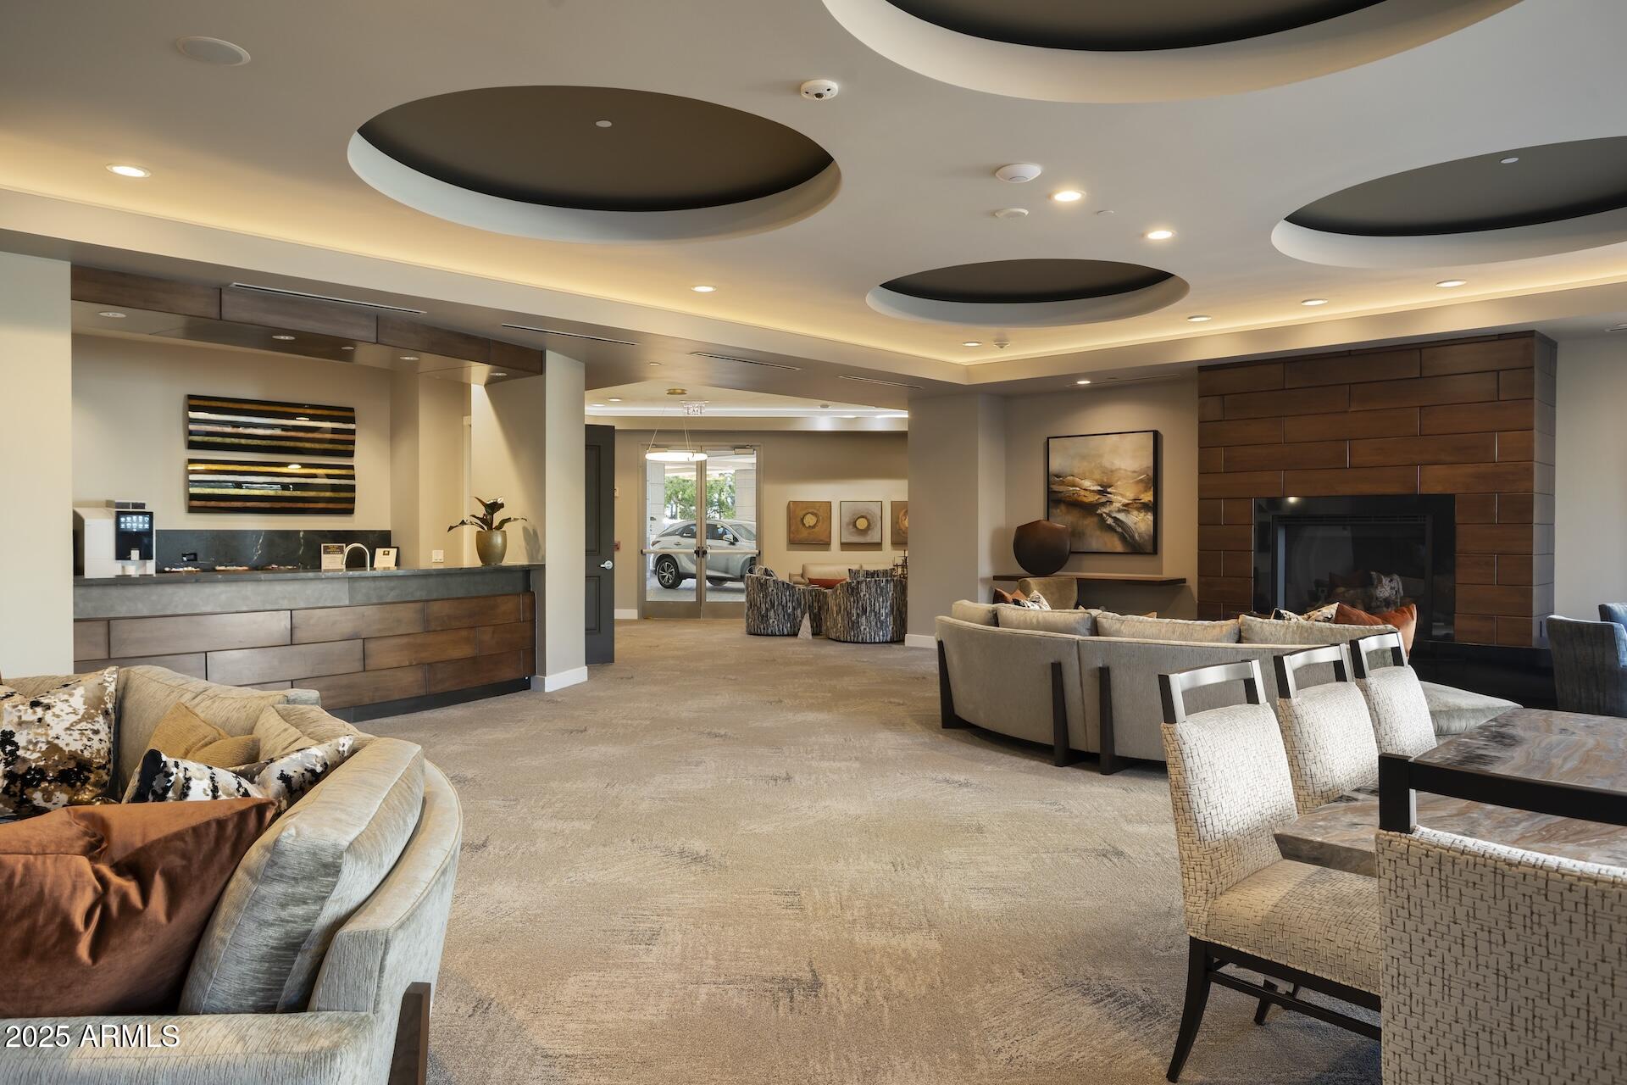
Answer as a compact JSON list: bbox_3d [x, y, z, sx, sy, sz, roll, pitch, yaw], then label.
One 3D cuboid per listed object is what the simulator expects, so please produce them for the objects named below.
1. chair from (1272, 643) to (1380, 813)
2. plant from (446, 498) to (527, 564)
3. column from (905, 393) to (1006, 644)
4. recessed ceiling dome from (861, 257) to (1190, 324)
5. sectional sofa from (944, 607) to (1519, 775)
[{"bbox_3d":[1.644,0.798,2.933,0.500,0.970,0.600,0,1,-45],"label":"chair"},{"bbox_3d":[-2.816,-0.094,9.366,0.680,0.600,0.580,0,1,0],"label":"plant"},{"bbox_3d":[1.604,-0.207,12.224,0.975,2.803,0.500,1,1,44],"label":"column"},{"bbox_3d":[1.605,-1.950,8.178,2.363,0.210,2.363,0,1,0],"label":"recessed ceiling dome"},{"bbox_3d":[2.240,0.831,6.374,3.267,0.840,1.744,1,1,42],"label":"sectional sofa"}]

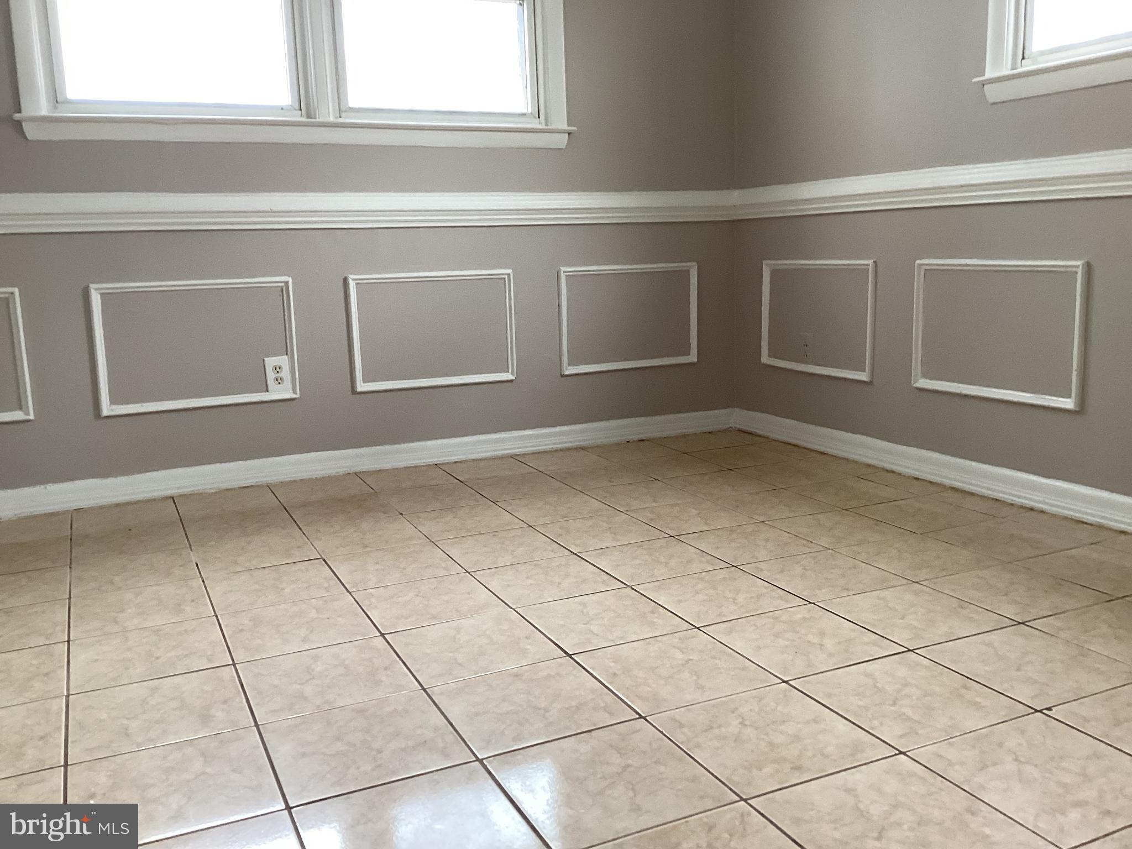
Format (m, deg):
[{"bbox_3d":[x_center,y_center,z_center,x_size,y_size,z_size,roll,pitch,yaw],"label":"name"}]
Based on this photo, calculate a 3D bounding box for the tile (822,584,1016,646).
[{"bbox_3d":[0.757,0.415,2.207,0.297,0.010,0.297,-6,11,-24],"label":"tile"}]

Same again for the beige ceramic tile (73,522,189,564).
[{"bbox_3d":[-1.258,0.344,2.934,0.298,0.010,0.298,-6,11,-24],"label":"beige ceramic tile"}]

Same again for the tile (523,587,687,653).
[{"bbox_3d":[0.080,0.431,2.228,0.298,0.010,0.298,-6,11,-24],"label":"tile"}]

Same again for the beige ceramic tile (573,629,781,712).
[{"bbox_3d":[0.209,0.477,1.958,0.298,0.010,0.298,-6,11,-24],"label":"beige ceramic tile"}]

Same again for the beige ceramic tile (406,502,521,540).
[{"bbox_3d":[-0.307,0.296,3.040,0.298,0.010,0.298,-6,11,-24],"label":"beige ceramic tile"}]

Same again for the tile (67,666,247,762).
[{"bbox_3d":[-0.746,0.526,1.859,0.301,0.012,0.301,-6,11,-24],"label":"tile"}]

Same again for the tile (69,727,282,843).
[{"bbox_3d":[-0.615,0.569,1.582,0.297,0.010,0.297,-6,11,-24],"label":"tile"}]

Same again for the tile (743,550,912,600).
[{"bbox_3d":[0.628,0.370,2.479,0.298,0.010,0.298,-6,11,-24],"label":"tile"}]

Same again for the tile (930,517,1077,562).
[{"bbox_3d":[1.180,0.309,2.738,0.301,0.012,0.301,-6,11,-24],"label":"tile"}]

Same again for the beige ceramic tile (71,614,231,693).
[{"bbox_3d":[-0.872,0.480,2.123,0.297,0.010,0.297,-6,11,-24],"label":"beige ceramic tile"}]

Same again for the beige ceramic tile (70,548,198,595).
[{"bbox_3d":[-1.133,0.391,2.674,0.301,0.012,0.301,-6,11,-24],"label":"beige ceramic tile"}]

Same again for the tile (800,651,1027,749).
[{"bbox_3d":[0.611,0.490,1.811,0.297,0.010,0.297,-6,11,-24],"label":"tile"}]

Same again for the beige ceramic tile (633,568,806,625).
[{"bbox_3d":[0.355,0.402,2.361,0.301,0.012,0.301,-6,11,-24],"label":"beige ceramic tile"}]

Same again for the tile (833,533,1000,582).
[{"bbox_3d":[0.903,0.340,2.603,0.297,0.010,0.297,-6,11,-24],"label":"tile"}]

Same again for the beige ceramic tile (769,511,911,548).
[{"bbox_3d":[0.776,0.295,2.884,0.301,0.012,0.301,-6,11,-24],"label":"beige ceramic tile"}]

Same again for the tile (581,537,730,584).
[{"bbox_3d":[0.226,0.357,2.624,0.297,0.010,0.297,-6,11,-24],"label":"tile"}]

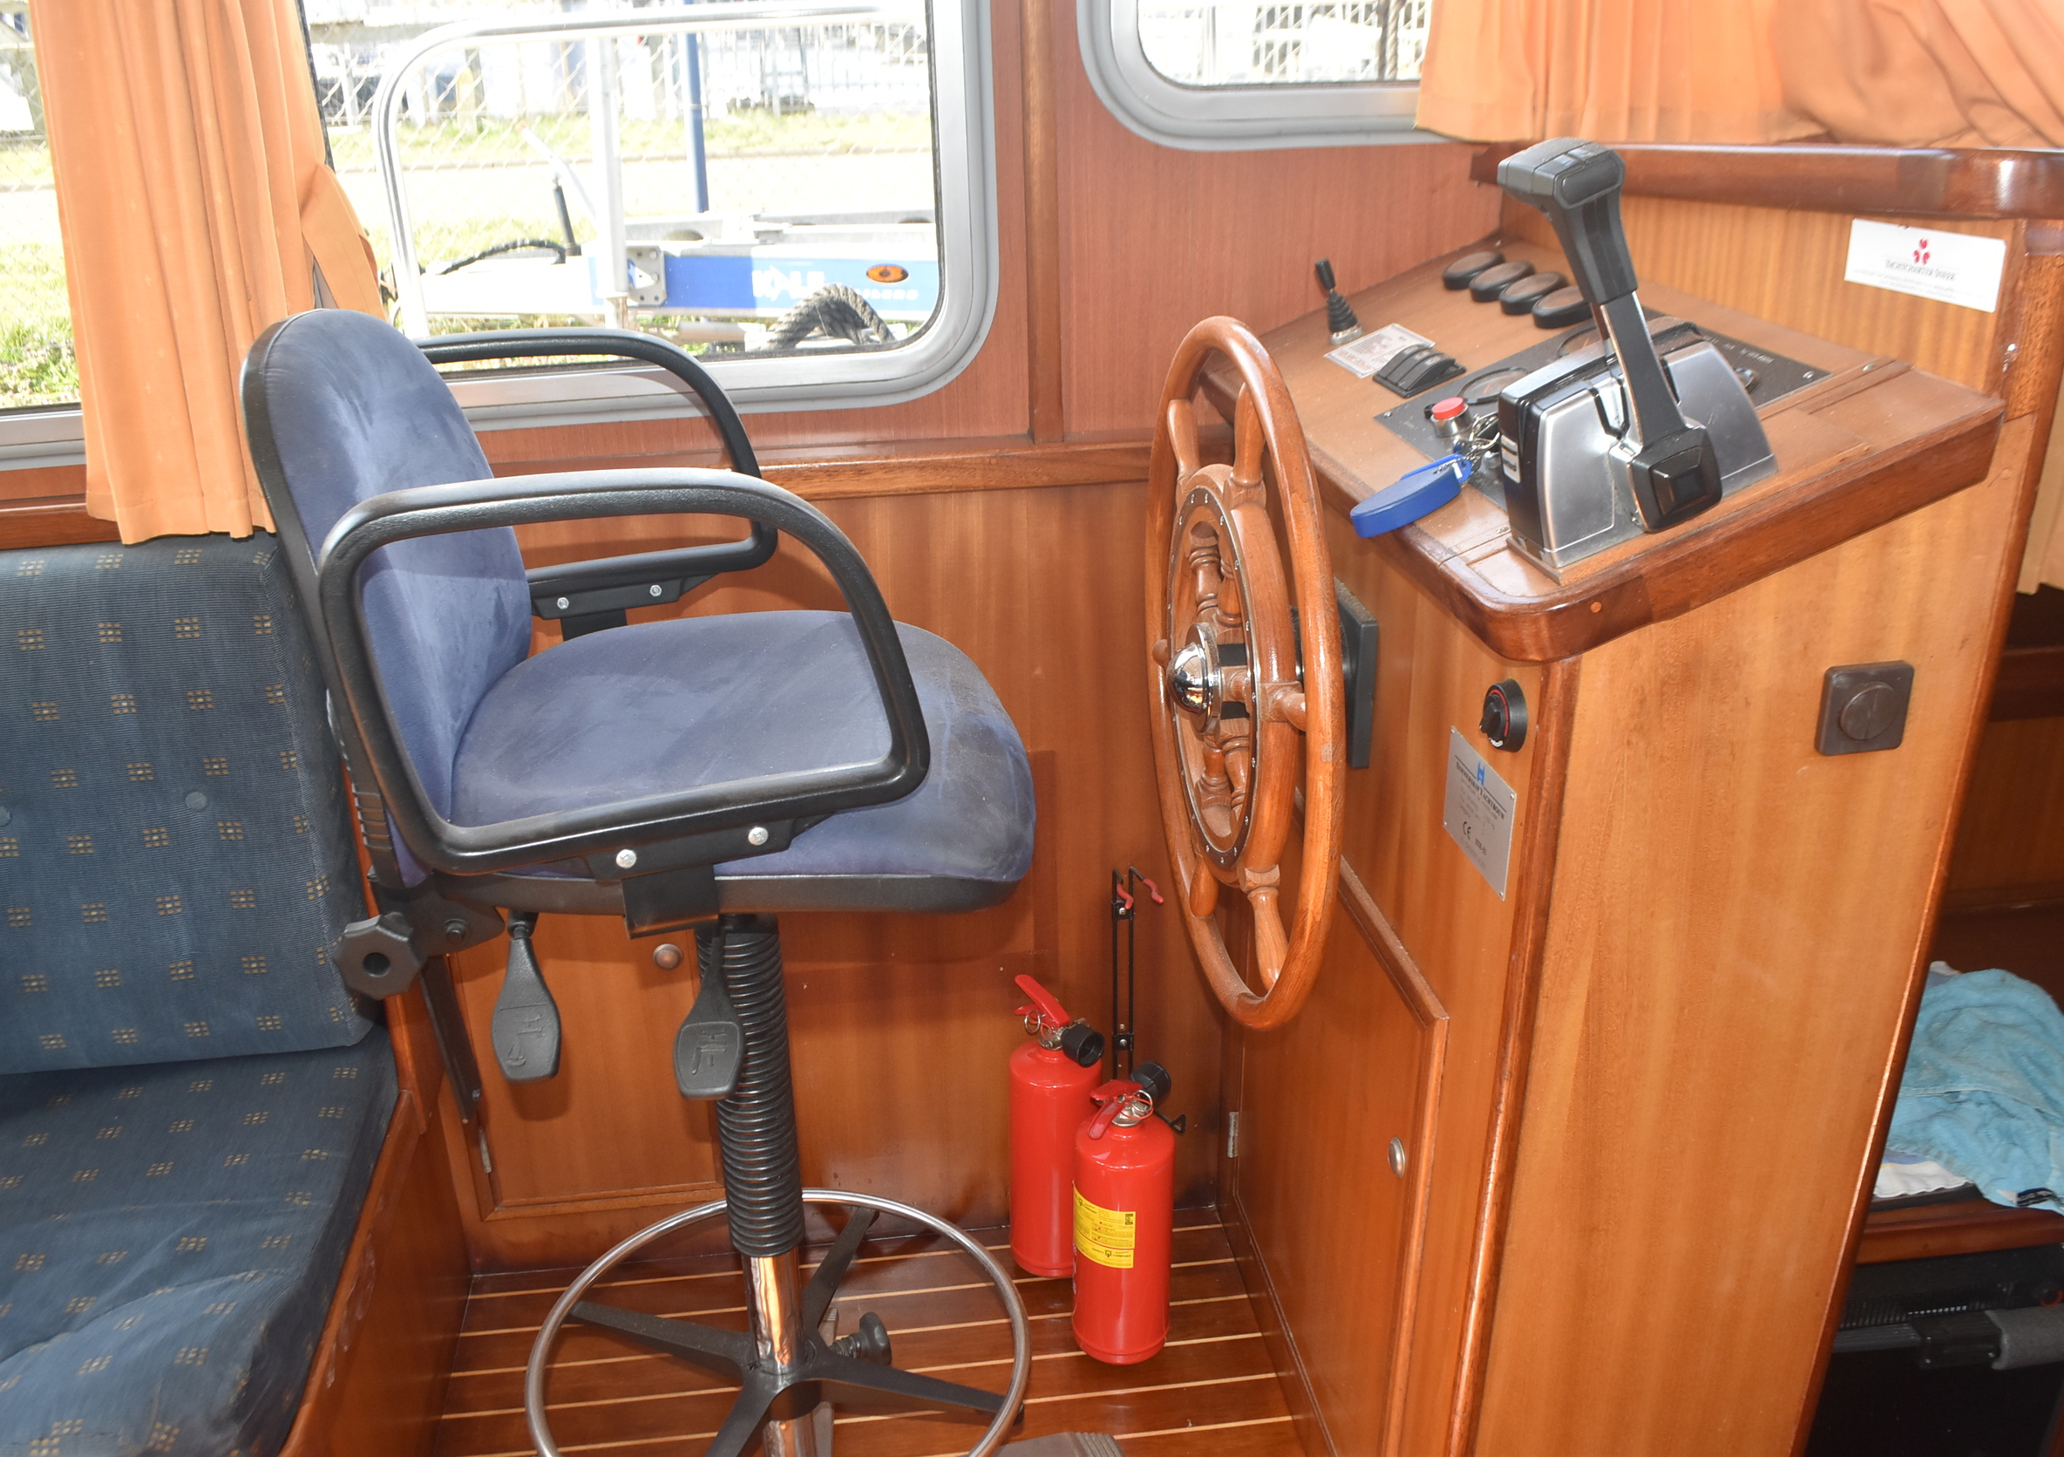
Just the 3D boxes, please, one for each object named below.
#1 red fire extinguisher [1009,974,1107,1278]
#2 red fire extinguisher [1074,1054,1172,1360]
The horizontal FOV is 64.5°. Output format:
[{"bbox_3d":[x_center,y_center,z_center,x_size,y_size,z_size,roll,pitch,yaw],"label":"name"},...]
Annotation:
[{"bbox_3d":[0.031,0.483,1.984,0.112,0.365,0.130,-19,29,-40],"label":"red fire extinguisher"},{"bbox_3d":[0.105,0.532,1.841,0.112,0.365,0.130,20,29,41],"label":"red fire extinguisher"}]

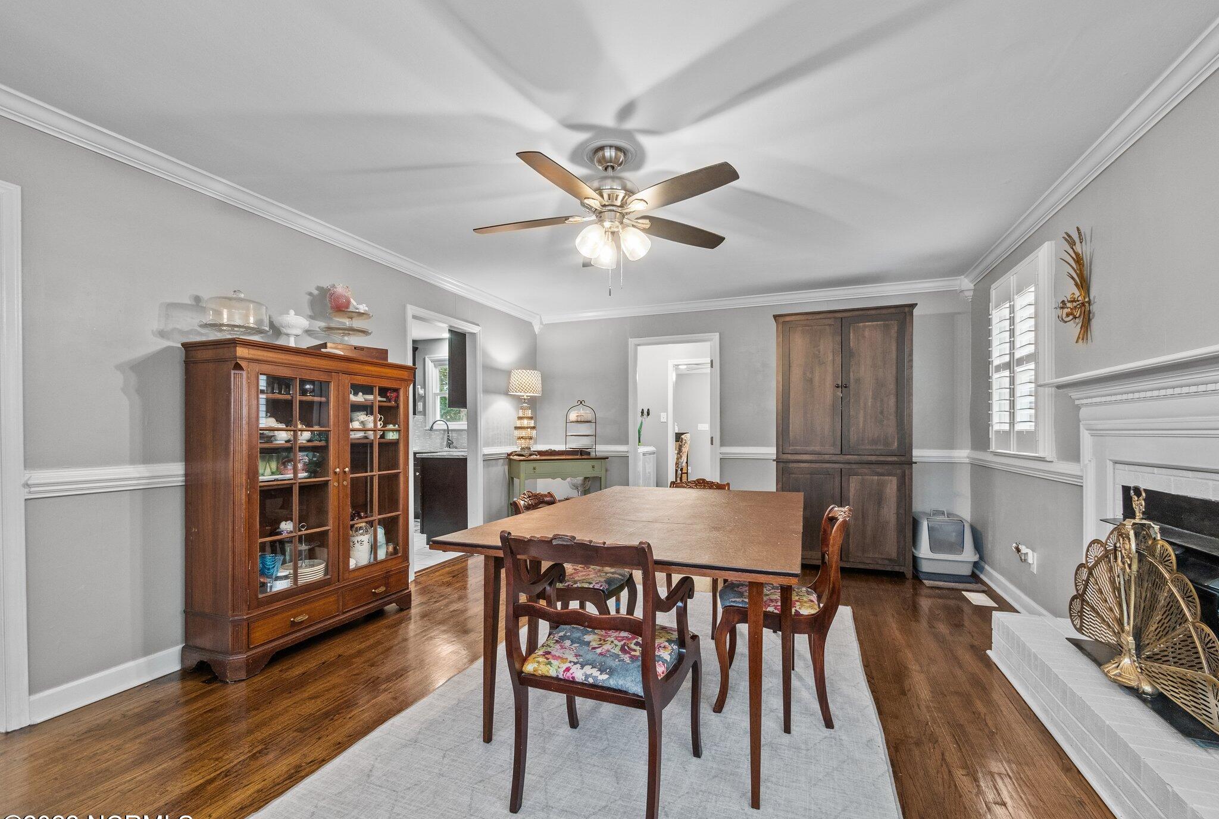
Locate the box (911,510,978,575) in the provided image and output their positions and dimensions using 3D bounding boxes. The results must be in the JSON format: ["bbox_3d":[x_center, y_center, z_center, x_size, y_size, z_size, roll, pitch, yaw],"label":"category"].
[{"bbox_3d":[2.796,1.100,4.141,0.420,0.480,0.470,-1,-3,22],"label":"box"}]

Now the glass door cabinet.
[{"bbox_3d":[-1.690,0.489,2.871,0.410,1.600,1.100,-1,-3,22],"label":"glass door cabinet"}]

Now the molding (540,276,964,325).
[{"bbox_3d":[1.105,-1.024,4.932,4.080,0.095,0.085,-1,-3,22],"label":"molding"}]

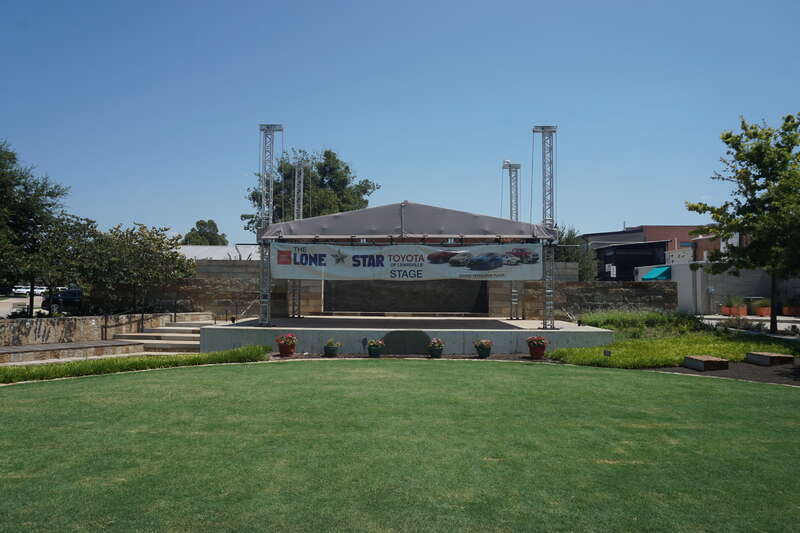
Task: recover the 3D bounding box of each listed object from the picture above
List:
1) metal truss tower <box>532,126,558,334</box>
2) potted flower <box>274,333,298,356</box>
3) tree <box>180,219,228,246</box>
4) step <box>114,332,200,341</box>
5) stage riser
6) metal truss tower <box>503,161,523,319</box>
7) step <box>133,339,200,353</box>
[{"bbox_3d":[5.344,-1.433,19.188,0.780,7.300,0.650,1,-3,0],"label":"metal truss tower"},{"bbox_3d":[-3.453,2.374,16.114,0.660,0.697,0.600,0,-2,-1],"label":"potted flower"},{"bbox_3d":[-27.438,-0.945,74.594,7.200,11.303,7.200,0,-2,-1],"label":"tree"},{"bbox_3d":[-8.256,2.516,18.999,3.344,0.162,1.103,1,-3,0],"label":"step"},{"bbox_3d":[0.202,2.511,18.035,13.486,0.785,1.200,1,-3,0],"label":"stage riser"},{"bbox_3d":[4.920,-1.171,23.152,0.800,6.874,0.750,0,-2,-1],"label":"metal truss tower"},{"bbox_3d":[-7.635,2.601,17.290,2.050,0.263,0.950,0,-2,-1],"label":"step"}]

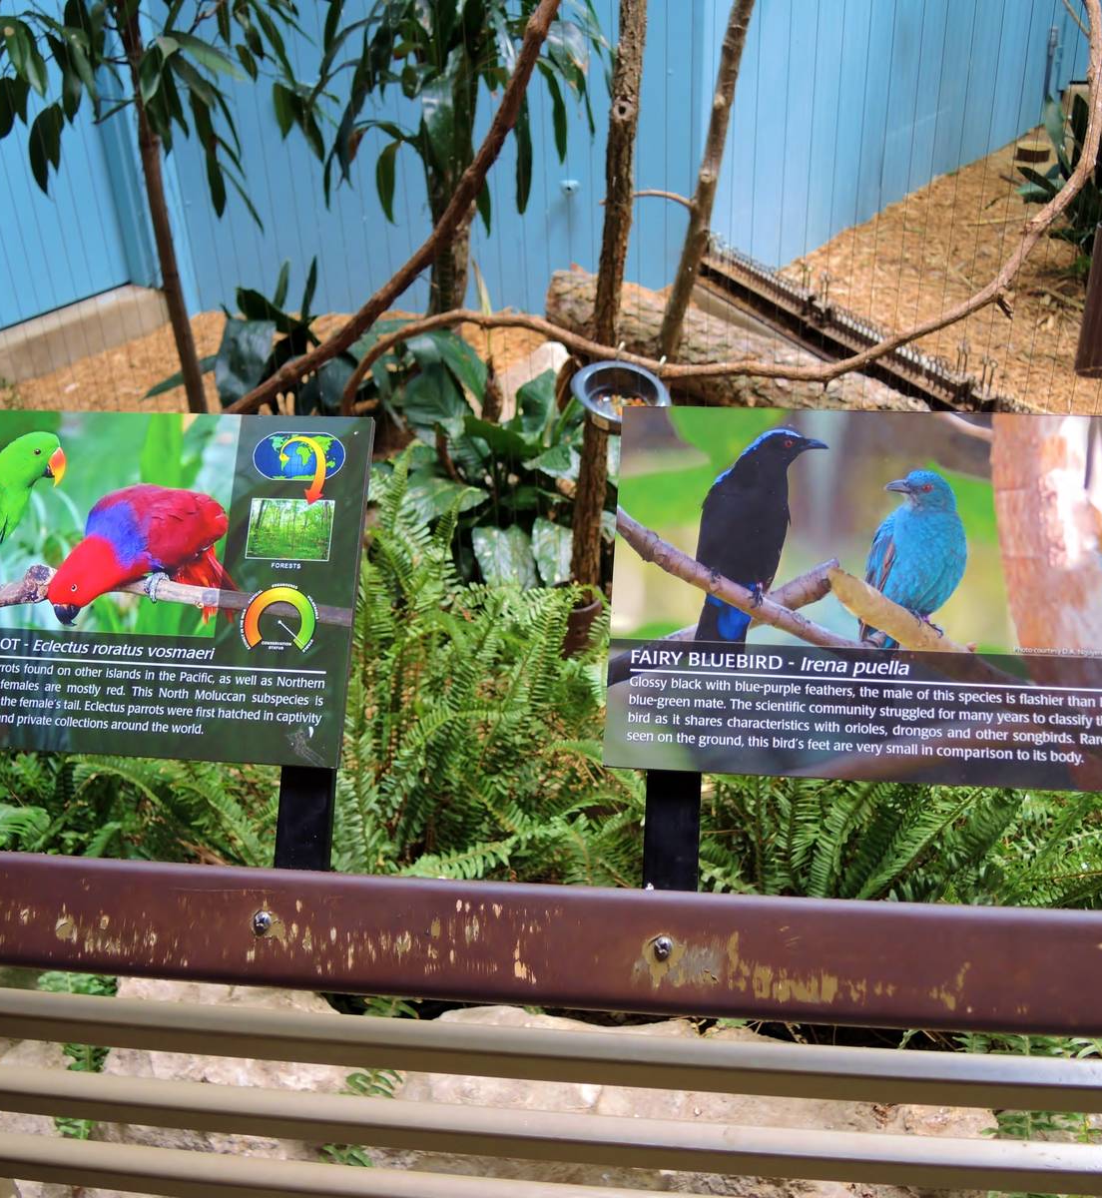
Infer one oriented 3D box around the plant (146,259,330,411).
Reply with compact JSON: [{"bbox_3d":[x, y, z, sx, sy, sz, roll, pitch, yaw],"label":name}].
[{"bbox_3d":[-0.920,-0.740,3.860,0.540,0.500,0.470,-2,28,0],"label":"plant"}]

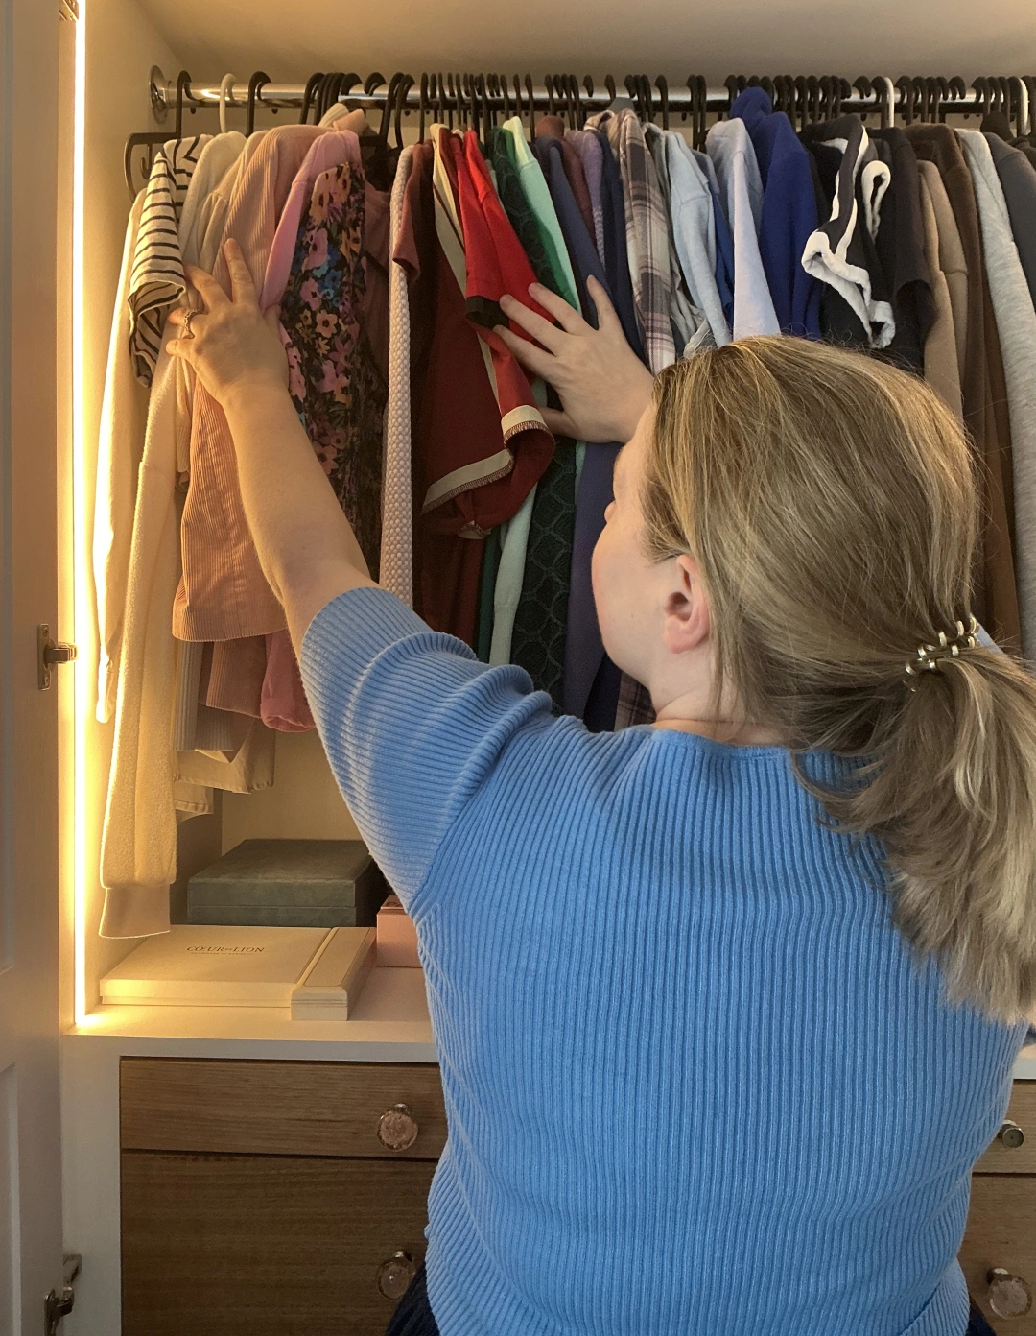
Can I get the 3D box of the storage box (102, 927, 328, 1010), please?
[{"bbox_3d":[-0.342,0.347,1.309,0.214,0.026,0.211,1,3,1],"label":"storage box"}]

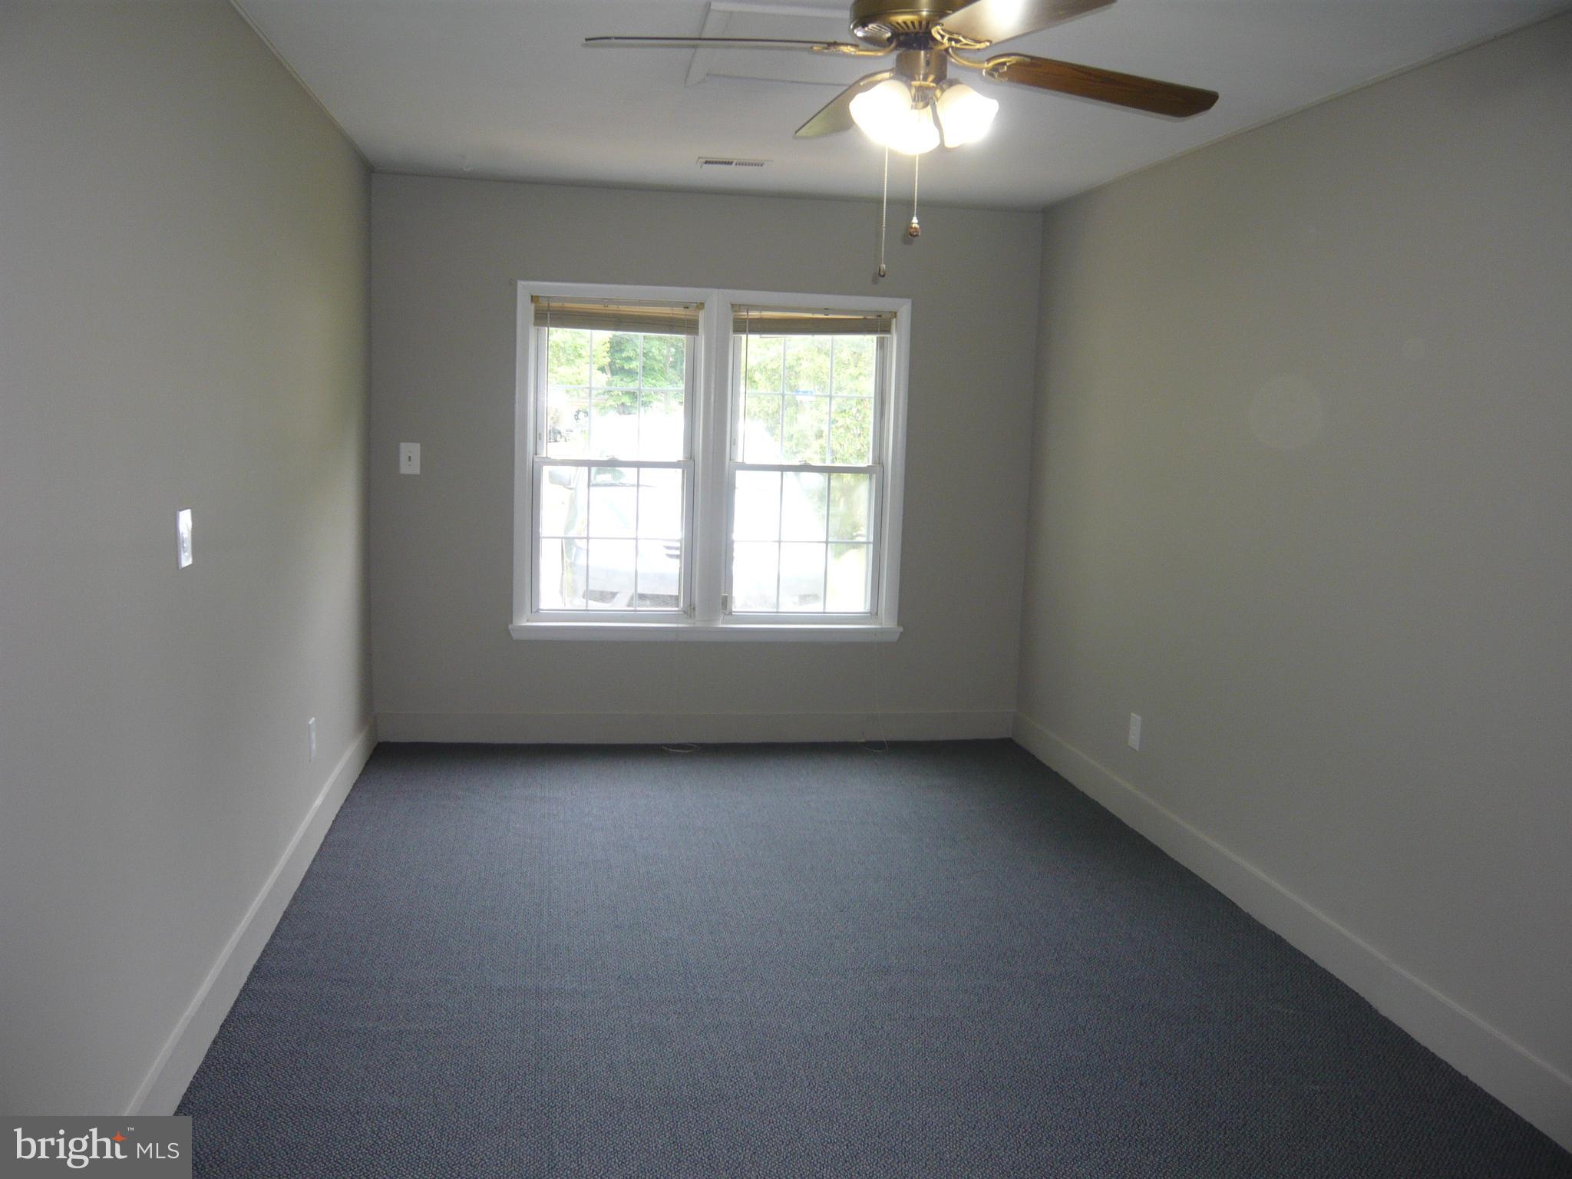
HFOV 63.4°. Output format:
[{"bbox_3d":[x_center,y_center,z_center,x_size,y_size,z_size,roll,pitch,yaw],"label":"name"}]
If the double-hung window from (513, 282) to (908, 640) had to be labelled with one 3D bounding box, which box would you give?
[{"bbox_3d":[-0.317,-0.540,5.700,1.790,1.555,0.130,1,8,-10],"label":"double-hung window"}]

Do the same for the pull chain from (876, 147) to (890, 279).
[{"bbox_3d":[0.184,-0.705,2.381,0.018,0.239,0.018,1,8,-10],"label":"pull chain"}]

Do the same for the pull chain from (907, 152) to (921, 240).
[{"bbox_3d":[0.243,-0.740,2.386,0.022,0.157,0.022,1,8,-10],"label":"pull chain"}]

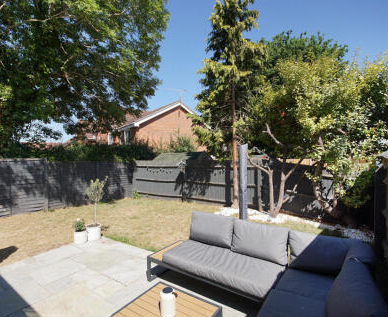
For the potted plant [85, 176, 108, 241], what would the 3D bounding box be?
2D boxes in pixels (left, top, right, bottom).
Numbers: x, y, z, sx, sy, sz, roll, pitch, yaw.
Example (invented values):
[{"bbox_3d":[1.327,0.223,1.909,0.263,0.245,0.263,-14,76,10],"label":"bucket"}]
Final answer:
[{"bbox_3d":[-2.180,1.110,4.470,0.490,1.390,0.480,0,-2,0],"label":"potted plant"}]

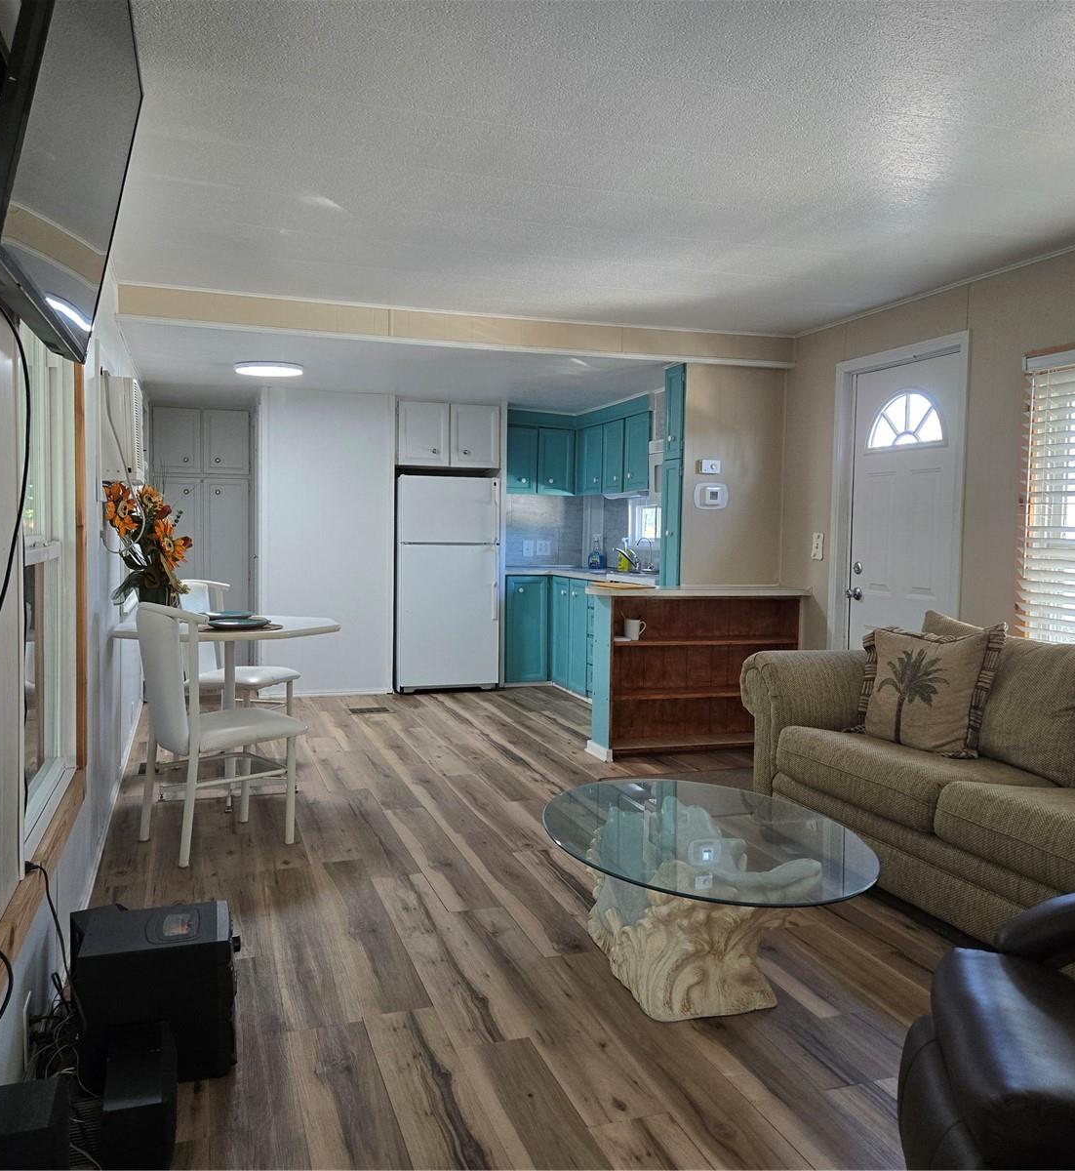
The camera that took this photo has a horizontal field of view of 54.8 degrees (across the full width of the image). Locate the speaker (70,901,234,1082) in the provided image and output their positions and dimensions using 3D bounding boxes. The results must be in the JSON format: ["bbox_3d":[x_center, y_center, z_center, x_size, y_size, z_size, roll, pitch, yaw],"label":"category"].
[{"bbox_3d":[-0.878,0.941,2.401,0.320,0.310,0.261,0,3,-18],"label":"speaker"}]

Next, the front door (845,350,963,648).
[{"bbox_3d":[1.819,-0.074,5.206,0.050,2.054,0.865,0,3,-18],"label":"front door"}]

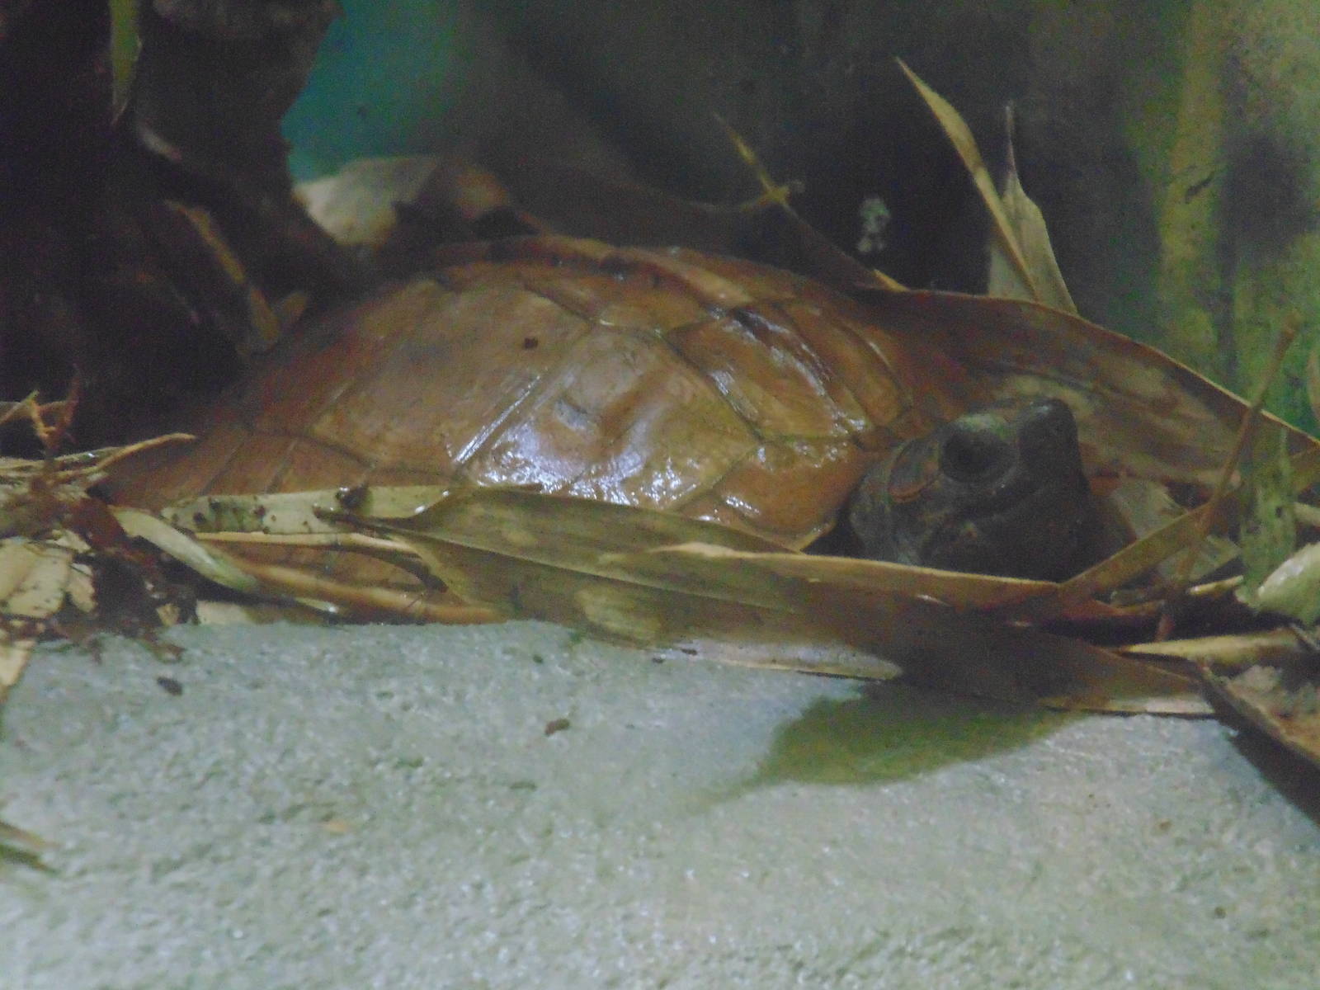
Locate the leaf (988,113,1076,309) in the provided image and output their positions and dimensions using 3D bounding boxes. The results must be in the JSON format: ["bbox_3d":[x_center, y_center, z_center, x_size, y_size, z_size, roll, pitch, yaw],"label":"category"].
[{"bbox_3d":[0.096,-0.068,3.480,0.022,0.065,0.010,-9,13,2],"label":"leaf"}]

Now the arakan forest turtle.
[{"bbox_3d":[-0.012,-0.017,3.394,0.276,0.092,0.165,3,12,34],"label":"arakan forest turtle"}]

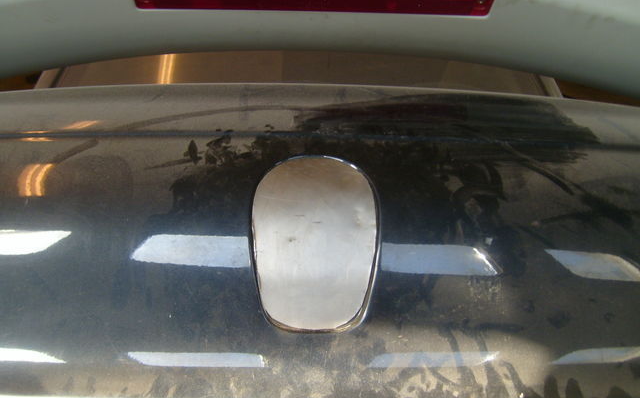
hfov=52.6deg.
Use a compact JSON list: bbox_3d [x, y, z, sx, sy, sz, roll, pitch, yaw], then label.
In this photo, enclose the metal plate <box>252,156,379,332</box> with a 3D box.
[{"bbox_3d":[-0.004,0.044,0.640,0.122,0.178,0.014,1,-10,1],"label":"metal plate"}]

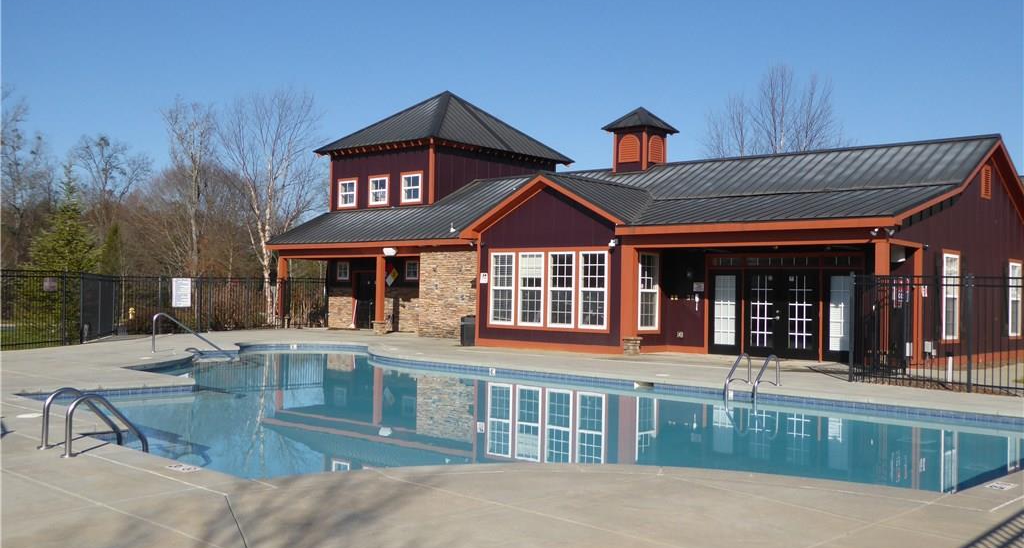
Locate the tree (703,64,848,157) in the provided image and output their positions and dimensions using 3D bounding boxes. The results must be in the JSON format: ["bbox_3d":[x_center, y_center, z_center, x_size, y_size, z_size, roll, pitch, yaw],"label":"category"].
[{"bbox_3d":[10.728,-3.007,39.879,5.800,11.160,5.400,0,-2,42],"label":"tree"}]

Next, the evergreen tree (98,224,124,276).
[{"bbox_3d":[-21.332,-0.120,51.943,1.800,5.250,1.800,0,-2,42],"label":"evergreen tree"}]

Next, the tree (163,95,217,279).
[{"bbox_3d":[-19.894,-3.994,59.853,3.900,13.590,3.900,0,-2,42],"label":"tree"}]

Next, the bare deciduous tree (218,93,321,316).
[{"bbox_3d":[-9.826,-2.700,39.396,4.600,9.620,4.500,0,-2,42],"label":"bare deciduous tree"}]

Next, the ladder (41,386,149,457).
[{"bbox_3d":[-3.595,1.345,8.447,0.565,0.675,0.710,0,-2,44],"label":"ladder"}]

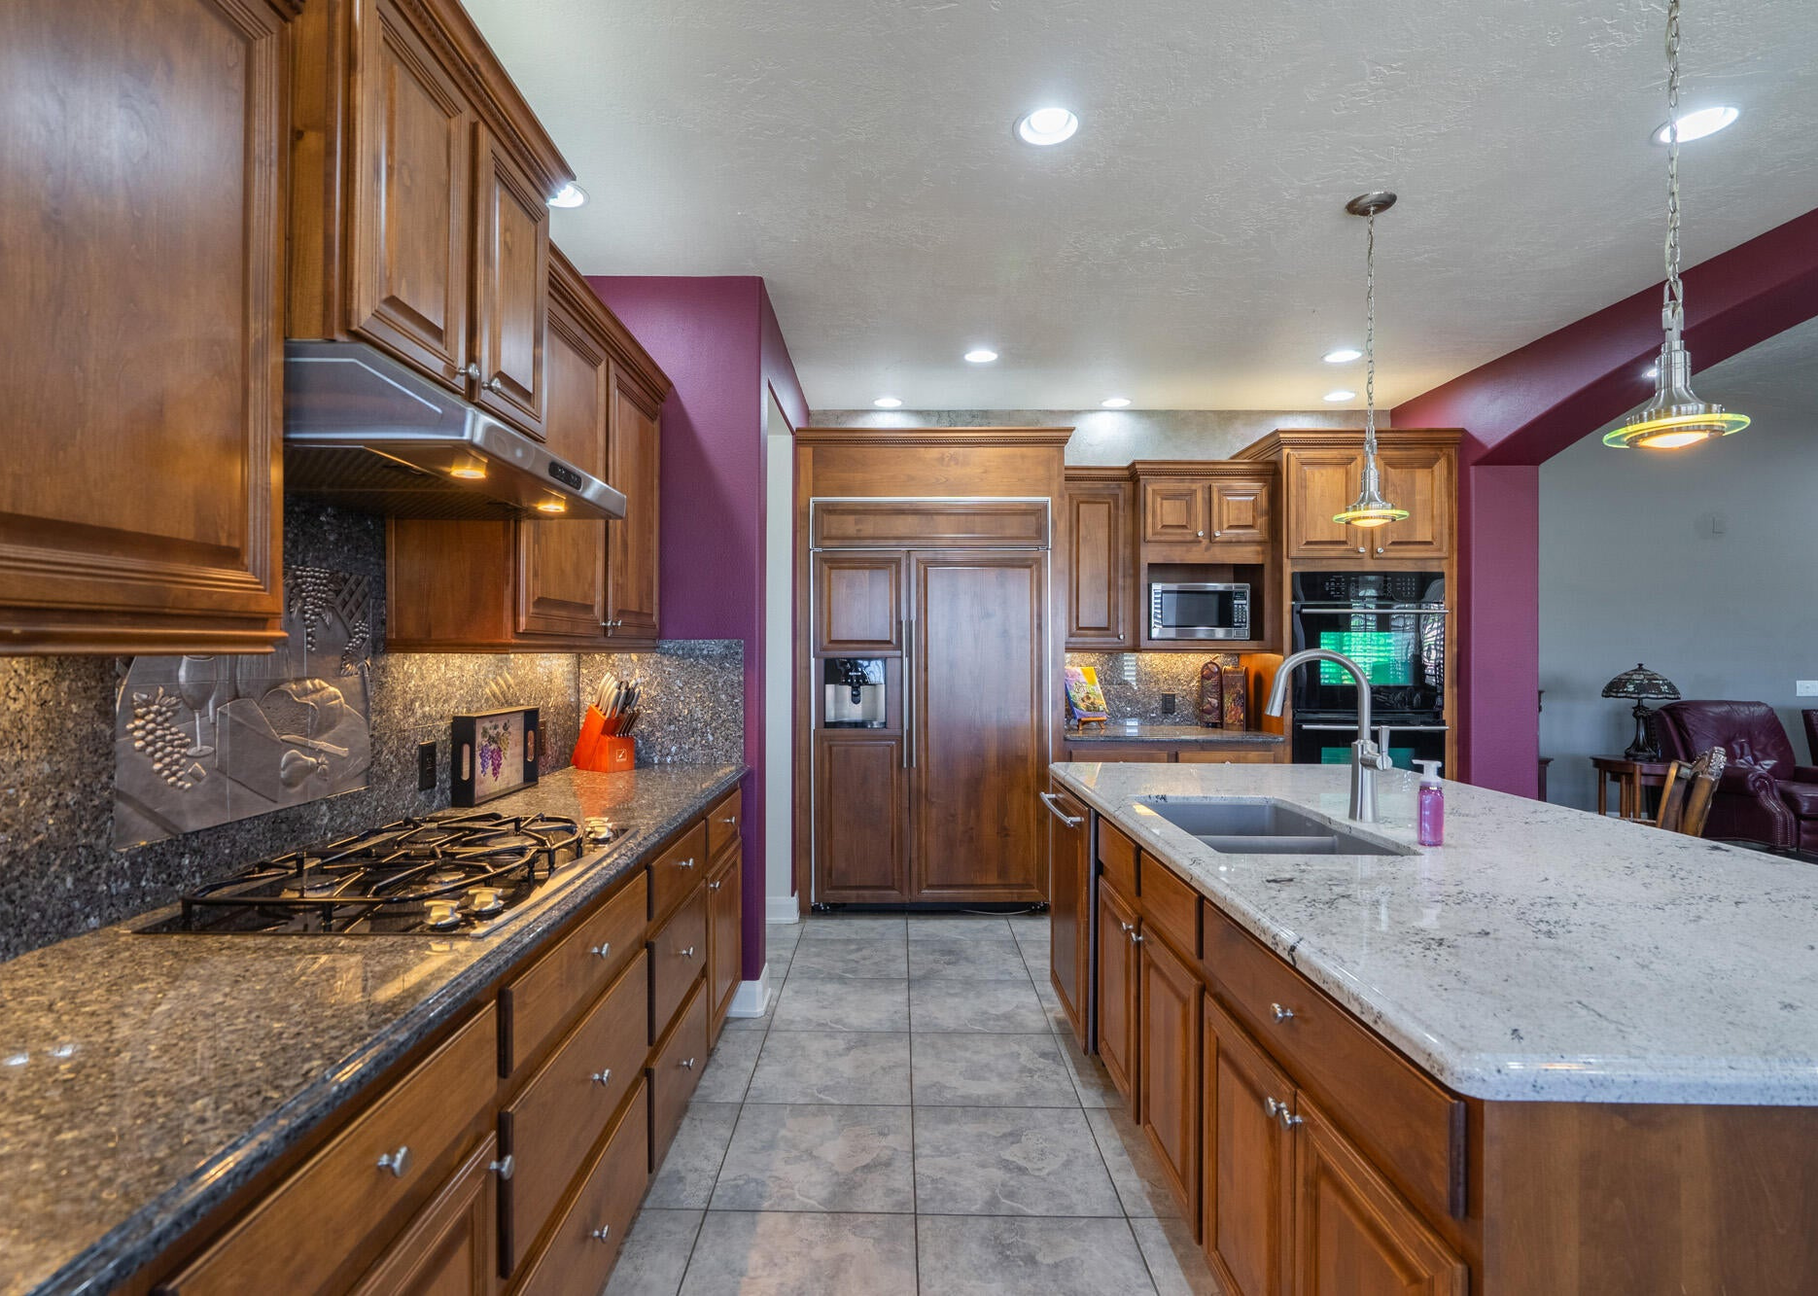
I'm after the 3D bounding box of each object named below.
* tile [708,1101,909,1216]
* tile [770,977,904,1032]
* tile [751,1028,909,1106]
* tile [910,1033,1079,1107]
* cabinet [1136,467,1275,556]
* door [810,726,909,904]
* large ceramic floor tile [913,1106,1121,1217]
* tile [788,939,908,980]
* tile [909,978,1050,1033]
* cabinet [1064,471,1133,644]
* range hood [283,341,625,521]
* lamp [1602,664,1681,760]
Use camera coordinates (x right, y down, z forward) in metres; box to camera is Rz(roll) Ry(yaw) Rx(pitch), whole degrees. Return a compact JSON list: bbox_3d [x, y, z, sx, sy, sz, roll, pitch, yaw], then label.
[{"bbox_3d":[-0.240,1.371,2.329,0.505,0.012,0.488,0,0,-1],"label":"tile"},{"bbox_3d":[-0.255,1.377,3.327,0.500,0.010,0.500,0,0,-1],"label":"tile"},{"bbox_3d":[-0.244,1.371,2.817,0.505,0.012,0.488,0,0,-1],"label":"tile"},{"bbox_3d":[0.262,1.377,2.824,0.500,0.010,0.500,0,0,-1],"label":"tile"},{"bbox_3d":[1.525,-0.715,4.700,0.730,0.485,0.500,0,0,-1],"label":"cabinet"},{"bbox_3d":[-0.237,0.855,4.385,0.490,0.868,0.050,0,0,-1],"label":"door"},{"bbox_3d":[0.268,1.374,2.334,0.505,0.012,0.488,0,0,-1],"label":"large ceramic floor tile"},{"bbox_3d":[-0.253,1.371,3.793,0.505,0.012,0.488,0,0,-1],"label":"tile"},{"bbox_3d":[0.260,1.379,3.320,0.500,0.010,0.500,0,0,-1],"label":"tile"},{"bbox_3d":[1.020,-0.483,4.880,0.420,0.985,0.350,0,0,-1],"label":"cabinet"},{"bbox_3d":[-0.970,-0.397,1.715,0.555,0.155,0.762,0,0,-1],"label":"range hood"},{"bbox_3d":[4.998,0.443,5.900,0.415,0.645,0.415,0,0,-1],"label":"lamp"}]

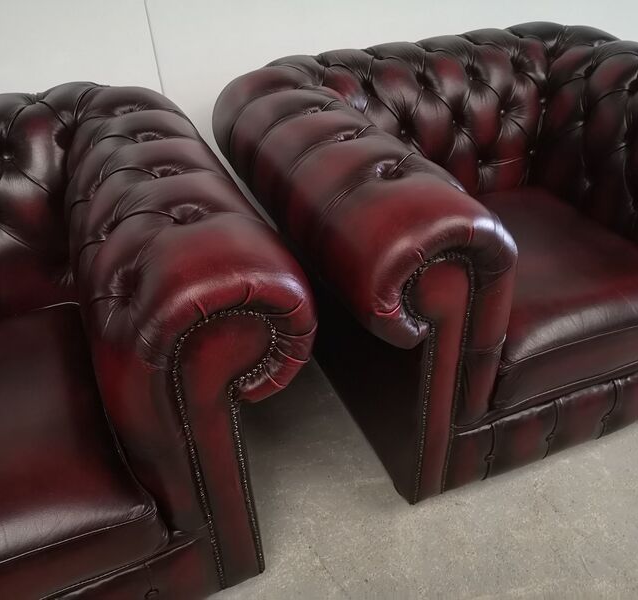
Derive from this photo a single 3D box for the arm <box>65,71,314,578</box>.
[{"bbox_3d":[-0.297,0.014,1.290,0.264,0.702,0.876,-17,41,-18],"label":"arm"}]

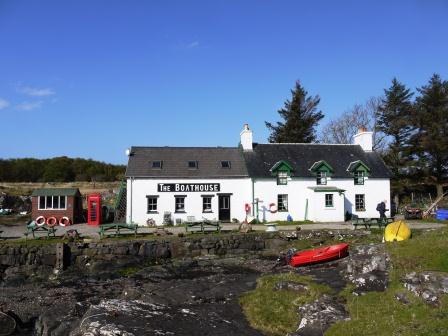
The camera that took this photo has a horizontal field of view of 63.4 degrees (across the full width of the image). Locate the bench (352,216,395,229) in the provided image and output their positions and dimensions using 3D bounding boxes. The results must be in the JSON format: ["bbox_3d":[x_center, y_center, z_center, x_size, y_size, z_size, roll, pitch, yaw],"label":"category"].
[{"bbox_3d":[10.150,3.800,24.600,2.350,0.760,1.500,0,-2,-5],"label":"bench"}]

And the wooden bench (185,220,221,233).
[{"bbox_3d":[-1.390,3.840,23.900,2.300,0.750,1.500,0,-2,-5],"label":"wooden bench"}]

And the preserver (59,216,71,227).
[{"bbox_3d":[-11.744,3.964,26.700,0.720,0.720,0.120,0,-14,-3],"label":"preserver"}]

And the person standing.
[{"bbox_3d":[10.699,3.016,24.400,0.700,1.720,0.550,0,-2,-3],"label":"person standing"}]

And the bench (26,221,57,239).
[{"bbox_3d":[-11.230,3.834,22.300,1.600,0.760,1.400,0,-2,-11],"label":"bench"}]

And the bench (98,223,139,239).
[{"bbox_3d":[-6.484,3.863,22.400,2.000,0.760,1.500,0,-2,-6],"label":"bench"}]

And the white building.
[{"bbox_3d":[2.980,0.300,31.800,21.800,8.500,7.400,0,-2,-7],"label":"white building"}]

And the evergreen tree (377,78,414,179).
[{"bbox_3d":[17.086,-2.285,36.000,4.400,13.400,4.400,0,-2,0],"label":"evergreen tree"}]

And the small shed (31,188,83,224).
[{"bbox_3d":[-13.200,3.030,28.900,3.250,2.800,2.400,0,-2,-8],"label":"small shed"}]

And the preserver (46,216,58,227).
[{"bbox_3d":[-12.680,3.986,26.700,0.720,0.720,0.120,0,-14,-3],"label":"preserver"}]

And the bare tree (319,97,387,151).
[{"bbox_3d":[15.900,-1.900,45.000,9.000,13.500,8.500,0,-2,0],"label":"bare tree"}]

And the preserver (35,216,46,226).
[{"bbox_3d":[-13.900,4.040,27.500,0.730,0.730,0.130,0,-2,-8],"label":"preserver"}]

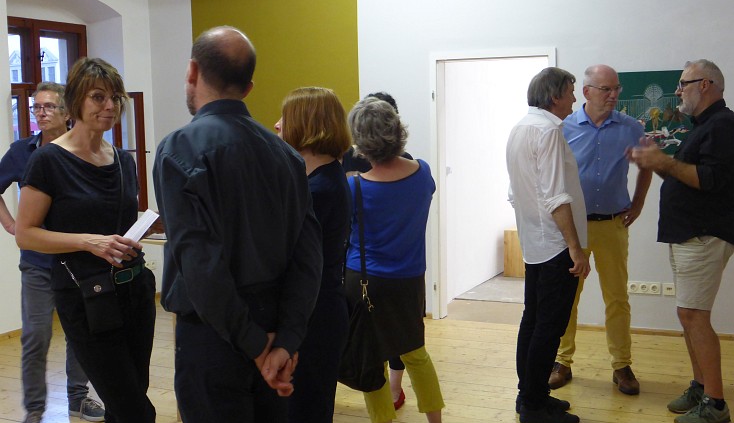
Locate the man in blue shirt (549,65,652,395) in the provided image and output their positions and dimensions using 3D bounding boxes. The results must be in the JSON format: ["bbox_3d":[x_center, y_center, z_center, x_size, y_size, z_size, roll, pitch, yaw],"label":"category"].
[{"bbox_3d":[1.269,0.095,4.864,0.580,1.800,0.380,-1,5,6],"label":"man in blue shirt"}]

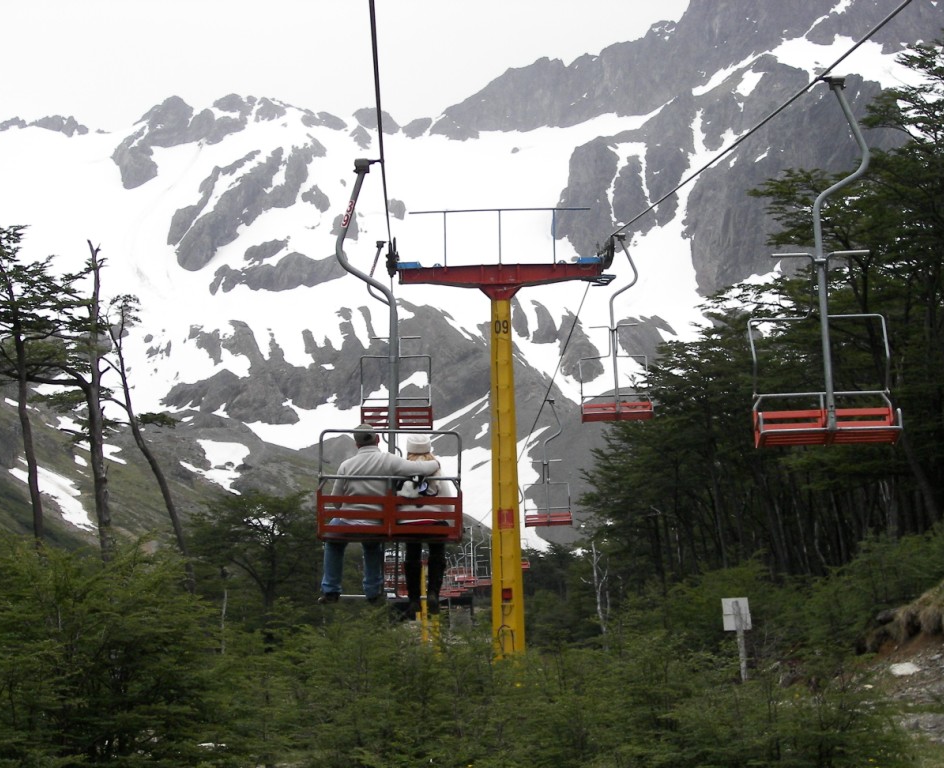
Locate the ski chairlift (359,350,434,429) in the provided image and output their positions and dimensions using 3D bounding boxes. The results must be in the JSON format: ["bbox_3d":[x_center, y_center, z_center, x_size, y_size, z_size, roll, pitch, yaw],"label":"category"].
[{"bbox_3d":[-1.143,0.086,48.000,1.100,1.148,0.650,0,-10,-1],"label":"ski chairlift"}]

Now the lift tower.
[{"bbox_3d":[0.433,0.855,48.300,3.219,6.789,1.500,-1,-10,-1],"label":"lift tower"}]

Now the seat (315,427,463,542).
[{"bbox_3d":[-0.622,0.758,23.700,1.079,0.806,0.700,1,-10,-1],"label":"seat"}]

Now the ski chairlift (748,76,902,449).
[{"bbox_3d":[2.699,-0.926,24.300,1.100,2.803,0.750,-2,-10,-1],"label":"ski chairlift"}]

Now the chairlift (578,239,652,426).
[{"bbox_3d":[2.216,-0.850,48.700,1.100,2.844,0.750,-2,-10,-1],"label":"chairlift"}]

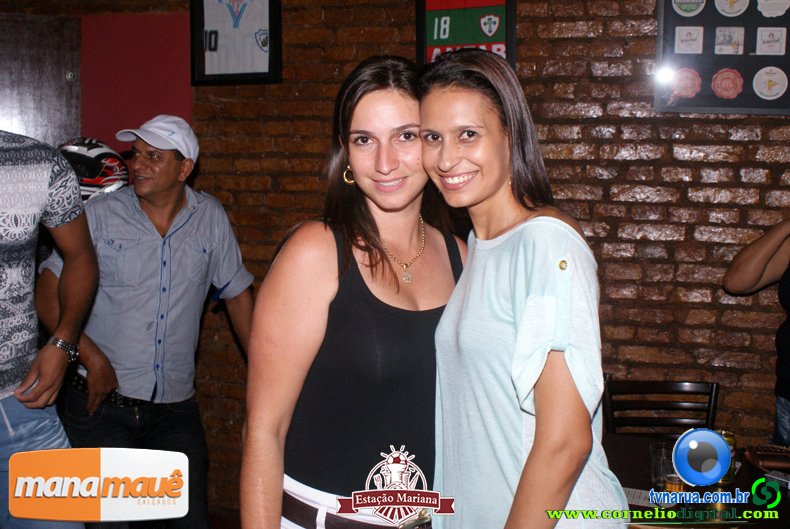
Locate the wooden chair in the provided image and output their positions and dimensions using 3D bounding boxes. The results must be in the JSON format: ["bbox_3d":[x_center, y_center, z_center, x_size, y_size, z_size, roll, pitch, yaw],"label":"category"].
[{"bbox_3d":[0.849,0.840,2.614,0.400,0.860,0.460,1,7,3],"label":"wooden chair"}]

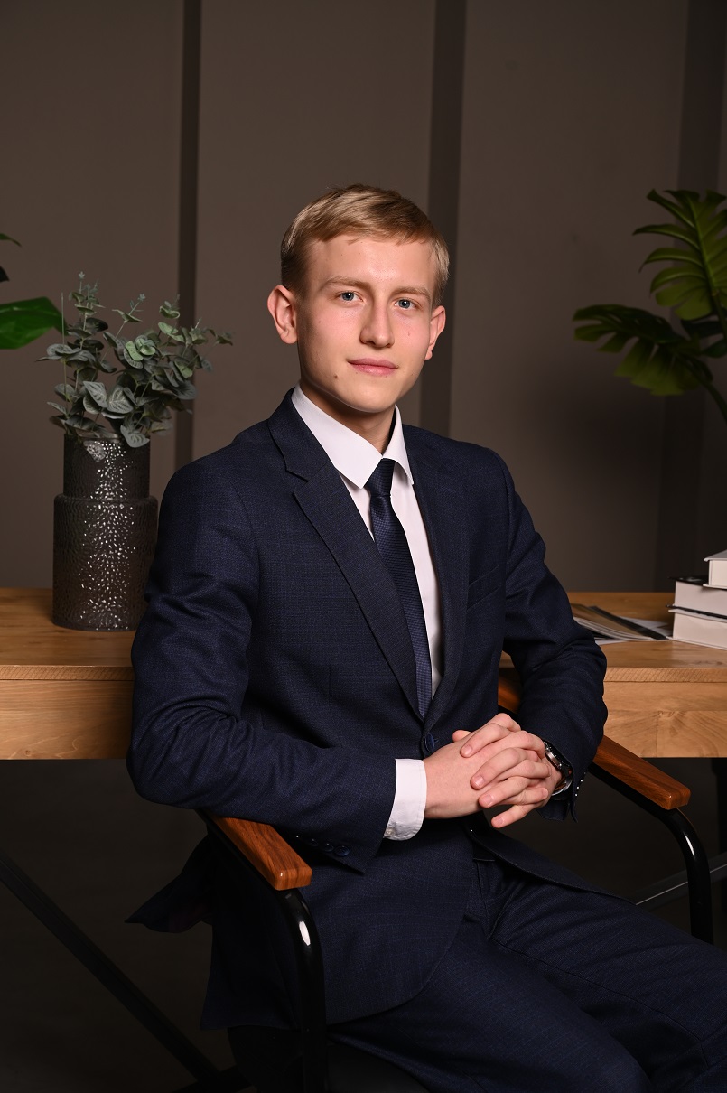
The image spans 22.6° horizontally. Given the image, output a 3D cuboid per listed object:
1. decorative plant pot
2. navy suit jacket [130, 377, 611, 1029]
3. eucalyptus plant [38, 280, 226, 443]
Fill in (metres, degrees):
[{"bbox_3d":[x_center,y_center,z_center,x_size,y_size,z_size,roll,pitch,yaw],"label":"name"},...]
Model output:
[{"bbox_3d":[-0.402,-0.025,2.840,0.164,0.287,0.164,2,9,0],"label":"decorative plant pot"},{"bbox_3d":[0.012,0.198,2.110,0.570,0.740,0.470,-4,10,-34],"label":"navy suit jacket"},{"bbox_3d":[-0.349,-0.284,2.800,0.290,0.275,0.240,2,9,0],"label":"eucalyptus plant"}]

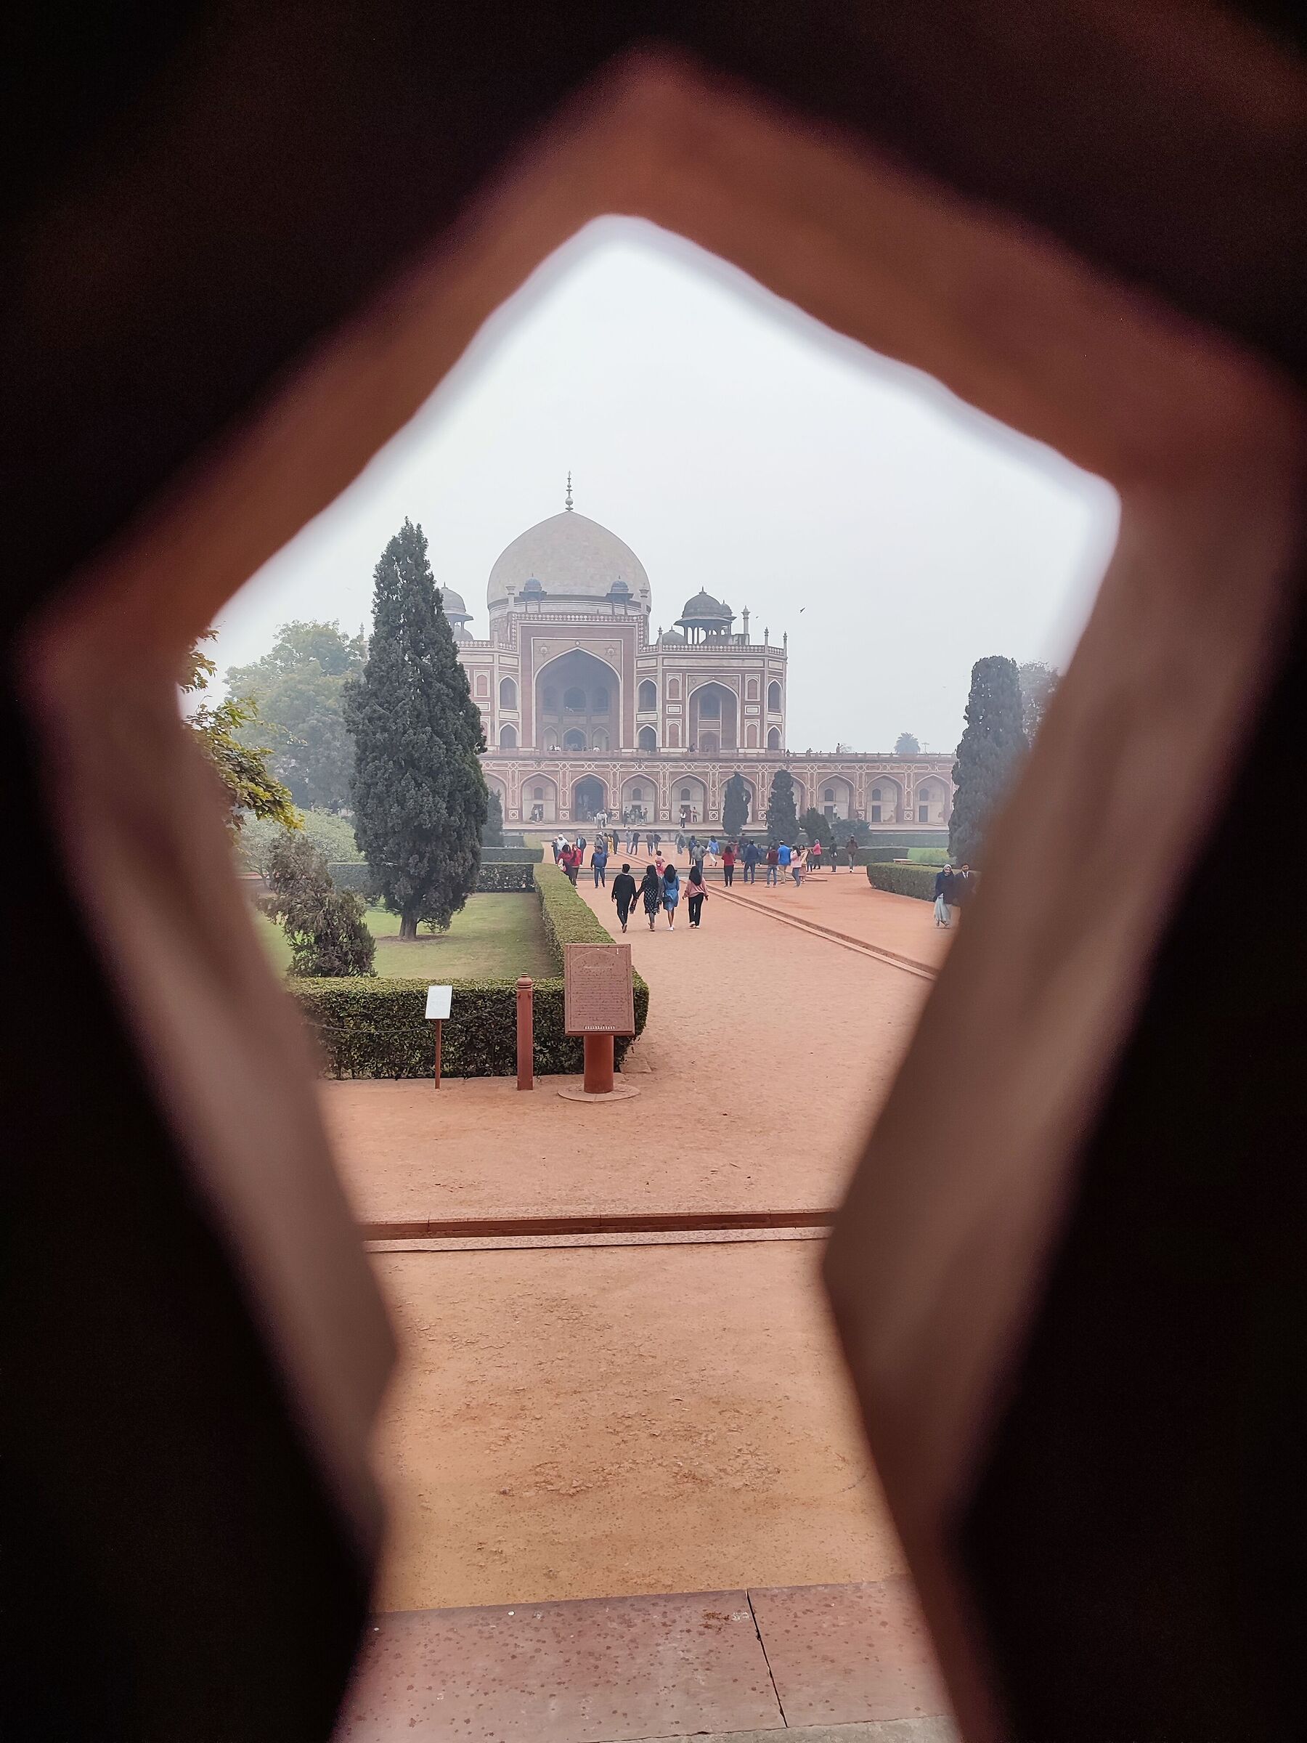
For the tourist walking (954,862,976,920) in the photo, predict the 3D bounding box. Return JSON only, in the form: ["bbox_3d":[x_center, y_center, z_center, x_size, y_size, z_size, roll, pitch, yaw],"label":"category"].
[{"bbox_3d":[7.965,0.623,31.962,0.560,1.680,0.360,0,3,2],"label":"tourist walking"}]

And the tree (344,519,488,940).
[{"bbox_3d":[-5.622,-3.317,29.578,3.350,9.800,3.350,0,3,-6],"label":"tree"}]

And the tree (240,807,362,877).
[{"bbox_3d":[-14.366,-1.043,50.929,5.500,3.150,5.200,0,3,-6],"label":"tree"}]

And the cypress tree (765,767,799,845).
[{"bbox_3d":[7.678,-3.481,74.877,1.950,5.420,1.950,0,3,-6],"label":"cypress tree"}]

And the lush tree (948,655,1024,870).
[{"bbox_3d":[17.094,-5.380,62.757,4.200,10.690,4.200,0,3,-6],"label":"lush tree"}]

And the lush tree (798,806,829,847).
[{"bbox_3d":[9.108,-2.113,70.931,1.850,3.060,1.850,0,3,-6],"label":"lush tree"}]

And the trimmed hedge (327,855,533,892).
[{"bbox_3d":[-8.346,0.235,47.175,7.900,1.080,1.100,0,3,-6],"label":"trimmed hedge"}]

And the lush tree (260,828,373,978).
[{"bbox_3d":[-5.675,0.642,21.240,1.950,2.640,1.900,0,3,-6],"label":"lush tree"}]

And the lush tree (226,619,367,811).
[{"bbox_3d":[-26.018,-10.337,94.611,12.300,17.160,12.000,0,3,-6],"label":"lush tree"}]

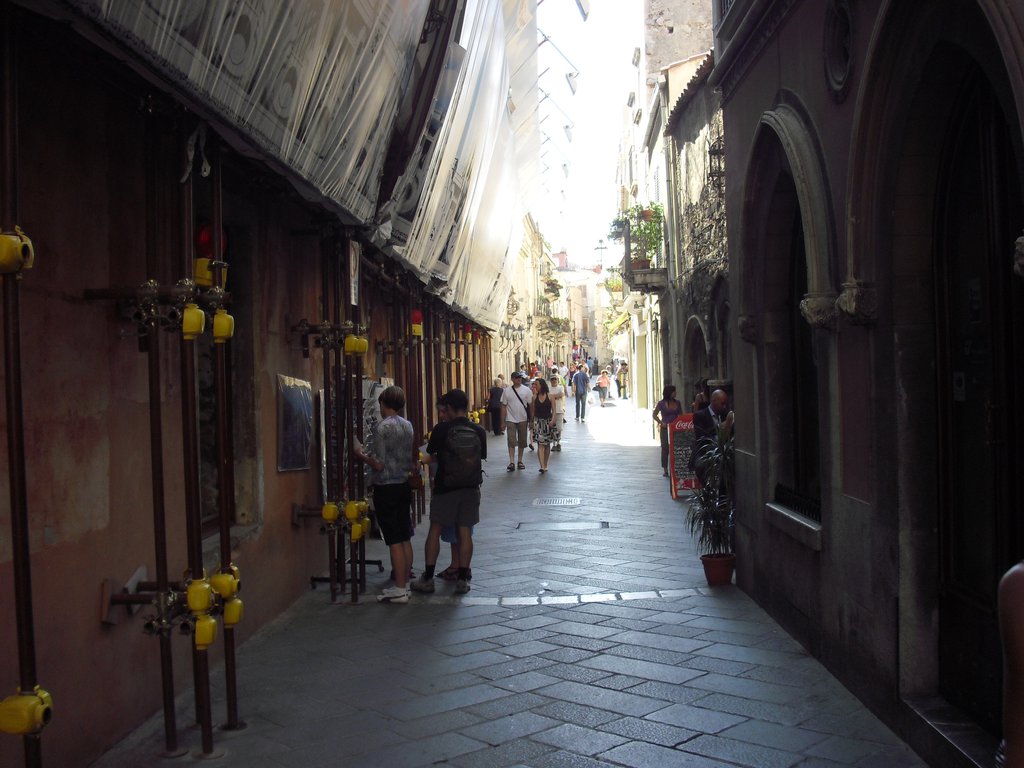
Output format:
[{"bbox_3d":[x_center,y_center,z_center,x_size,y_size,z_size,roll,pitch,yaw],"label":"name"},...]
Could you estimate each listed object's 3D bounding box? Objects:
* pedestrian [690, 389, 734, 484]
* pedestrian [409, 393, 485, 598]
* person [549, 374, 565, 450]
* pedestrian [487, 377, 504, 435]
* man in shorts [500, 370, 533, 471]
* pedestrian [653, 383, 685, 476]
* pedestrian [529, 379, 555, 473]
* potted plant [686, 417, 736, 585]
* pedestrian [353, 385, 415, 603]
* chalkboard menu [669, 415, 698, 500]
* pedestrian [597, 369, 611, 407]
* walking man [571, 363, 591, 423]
[{"bbox_3d":[2.312,0.864,12.900,0.460,1.613,0.500,-1,1,30],"label":"pedestrian"},{"bbox_3d":[-0.534,0.899,9.450,0.520,1.705,0.520,-1,1,-22],"label":"pedestrian"},{"bbox_3d":[0.962,0.627,24.300,0.500,1.670,0.320,-2,1,3],"label":"person"},{"bbox_3d":[-0.424,0.607,29.800,0.470,1.533,0.370,-1,1,-21],"label":"pedestrian"},{"bbox_3d":[0.079,0.651,19.750,0.560,1.740,0.400,-1,1,0],"label":"man in shorts"},{"bbox_3d":[2.645,0.791,19.000,0.500,1.540,0.300,-2,1,-9],"label":"pedestrian"},{"bbox_3d":[0.514,0.720,19.600,0.460,1.649,0.380,-1,1,7],"label":"pedestrian"},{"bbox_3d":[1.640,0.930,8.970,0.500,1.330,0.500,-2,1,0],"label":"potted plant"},{"bbox_3d":[-1.025,0.873,9.000,0.450,1.706,0.440,0,1,44],"label":"pedestrian"},{"bbox_3d":[2.351,0.971,14.850,0.520,1.120,0.550,-2,1,0],"label":"chalkboard menu"},{"bbox_3d":[3.994,0.217,48.800,0.520,1.640,0.360,-2,1,7],"label":"pedestrian"},{"bbox_3d":[2.157,0.293,35.400,0.520,1.800,0.340,-2,1,2],"label":"walking man"}]

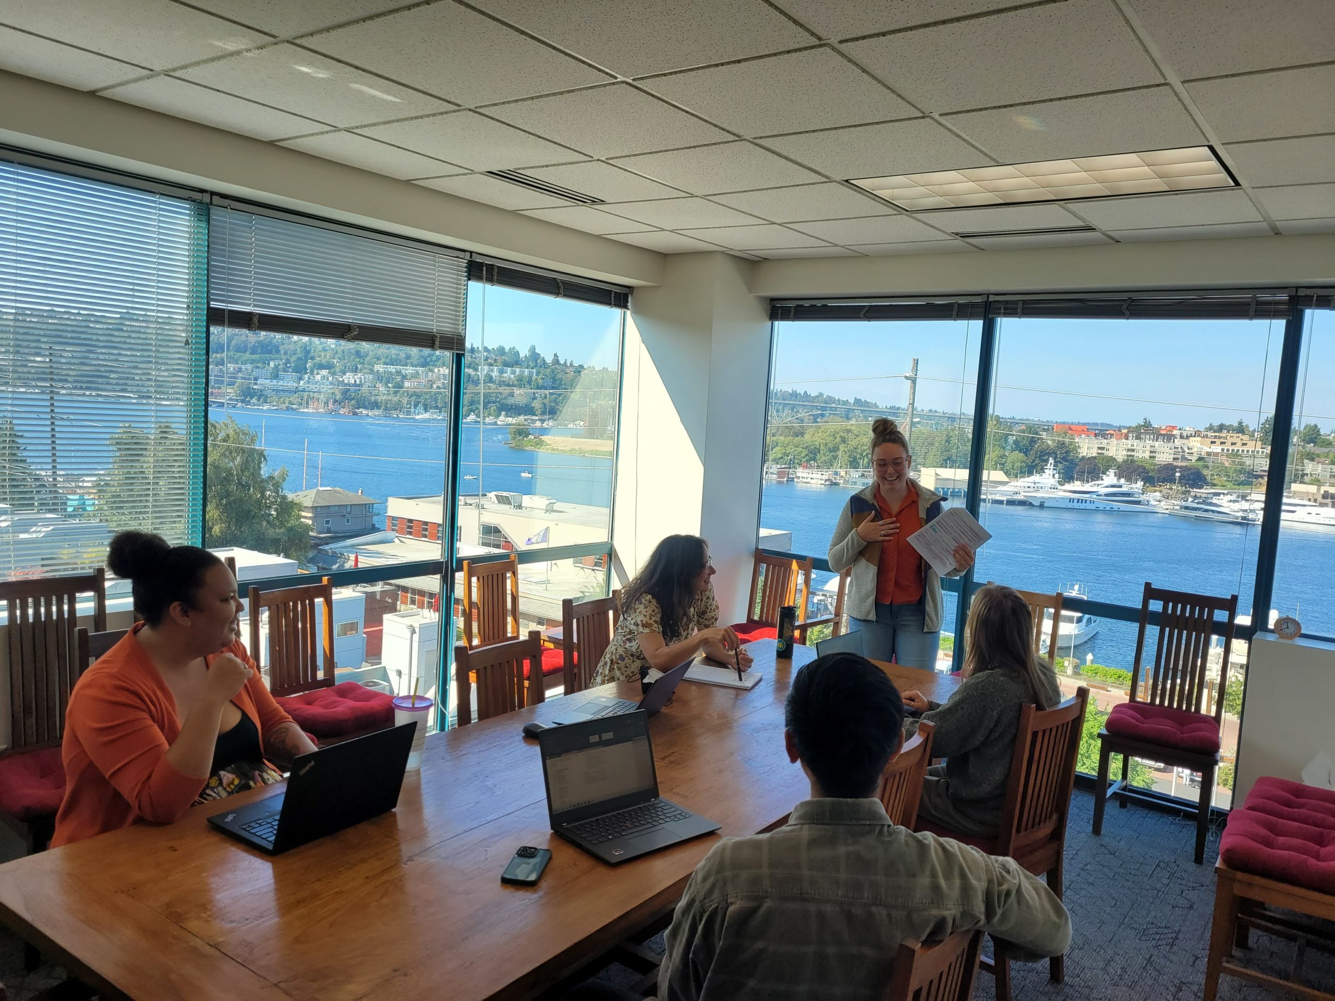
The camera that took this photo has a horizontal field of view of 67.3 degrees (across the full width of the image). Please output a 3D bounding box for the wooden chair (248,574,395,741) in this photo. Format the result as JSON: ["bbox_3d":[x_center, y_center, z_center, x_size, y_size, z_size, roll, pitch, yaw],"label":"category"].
[{"bbox_3d":[-1.296,0.826,3.787,0.520,0.950,0.460,7,6,36],"label":"wooden chair"}]

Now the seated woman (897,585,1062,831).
[{"bbox_3d":[0.863,0.853,3.110,0.520,1.233,0.620,-1,7,-42],"label":"seated woman"}]

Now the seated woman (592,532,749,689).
[{"bbox_3d":[-0.006,0.738,3.850,0.680,1.220,0.500,7,6,36],"label":"seated woman"}]

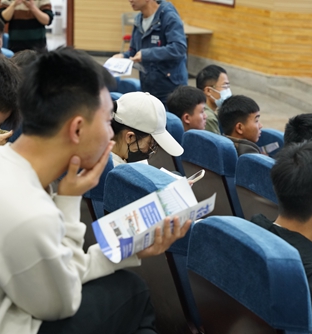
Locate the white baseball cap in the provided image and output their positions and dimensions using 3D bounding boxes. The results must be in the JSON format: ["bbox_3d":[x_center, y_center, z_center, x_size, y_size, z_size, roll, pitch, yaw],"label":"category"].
[{"bbox_3d":[-0.022,-0.149,3.180,0.265,0.150,0.175,29,1,-27],"label":"white baseball cap"}]

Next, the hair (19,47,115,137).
[{"bbox_3d":[-0.199,-0.168,2.070,0.205,0.190,0.175,-10,18,-24],"label":"hair"}]

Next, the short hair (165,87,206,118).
[{"bbox_3d":[0.159,-0.328,4.850,0.200,0.180,0.175,-7,16,-23],"label":"short hair"}]

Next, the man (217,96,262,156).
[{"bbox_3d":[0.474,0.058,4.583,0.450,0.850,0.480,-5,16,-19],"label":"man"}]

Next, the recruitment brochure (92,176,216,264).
[{"bbox_3d":[-0.003,0.121,2.100,0.280,0.112,0.075,-26,-4,-35],"label":"recruitment brochure"}]

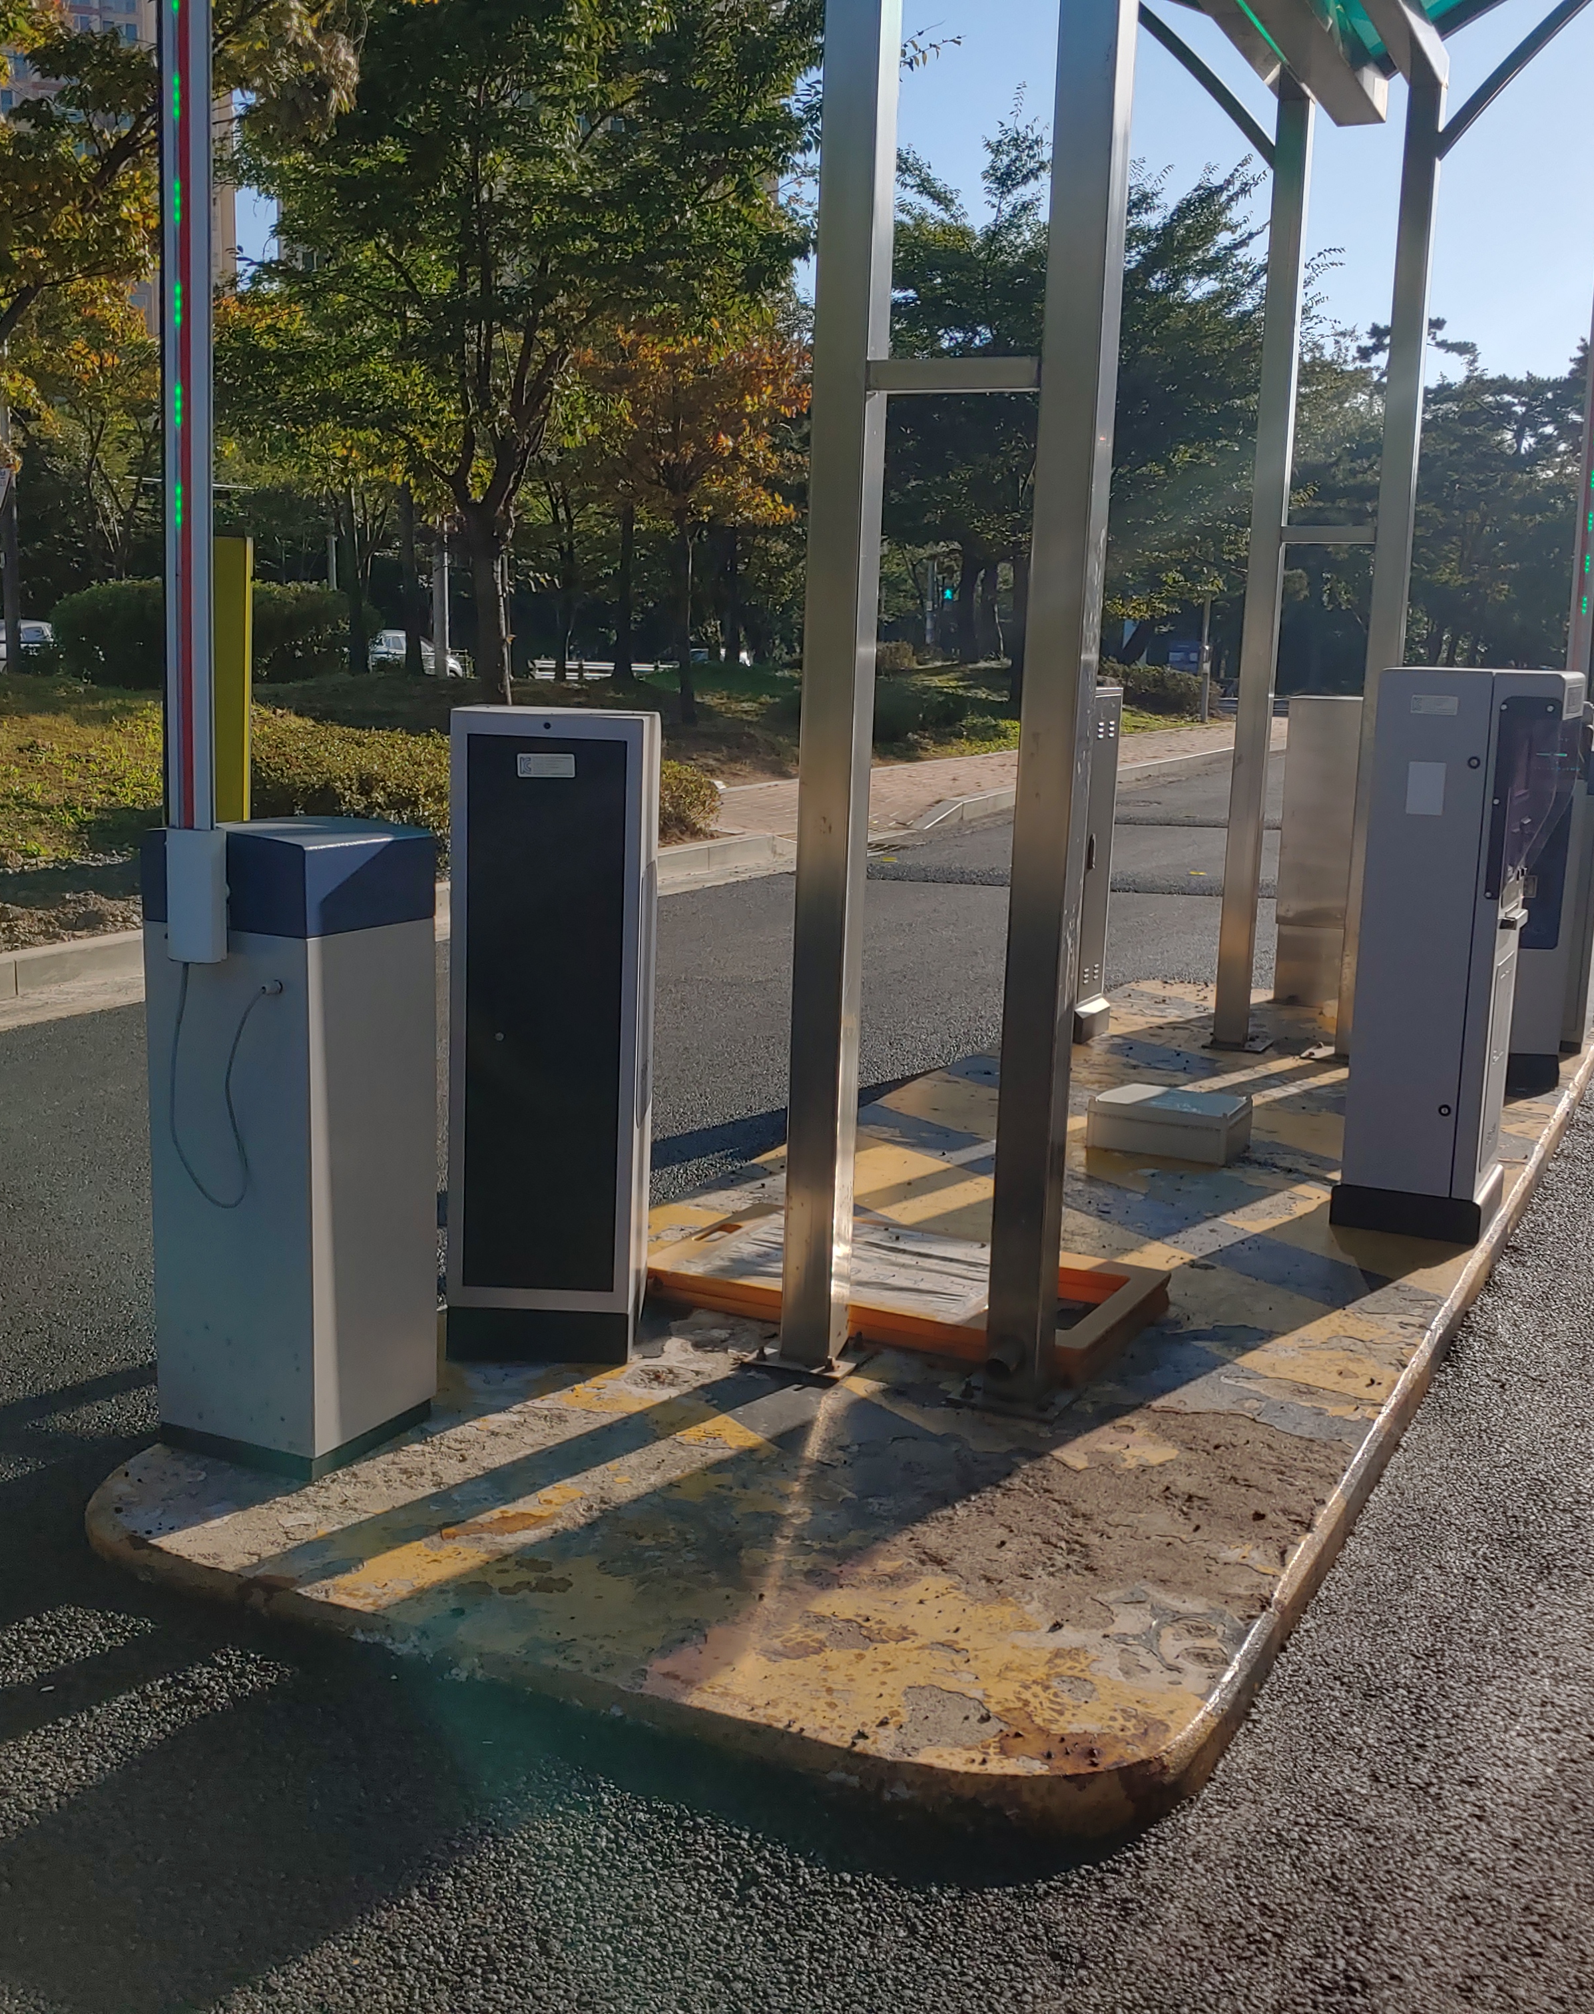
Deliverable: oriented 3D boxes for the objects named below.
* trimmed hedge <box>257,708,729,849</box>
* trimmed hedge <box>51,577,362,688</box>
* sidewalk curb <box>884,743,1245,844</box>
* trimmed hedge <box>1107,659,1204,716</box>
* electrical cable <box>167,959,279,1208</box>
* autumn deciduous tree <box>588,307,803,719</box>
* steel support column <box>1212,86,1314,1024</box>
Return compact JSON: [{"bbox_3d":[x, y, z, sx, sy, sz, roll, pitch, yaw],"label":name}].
[{"bbox_3d":[-2.067,-1.218,11.180,1.550,0.680,3.613,8,13,27],"label":"trimmed hedge"},{"bbox_3d":[-8.222,-5.214,27.000,4.100,1.450,1.600,1,10,-5],"label":"trimmed hedge"},{"bbox_3d":[2.858,-2.074,18.216,0.220,0.170,10.627,7,13,25],"label":"sidewalk curb"},{"bbox_3d":[4.557,-4.097,25.000,1.400,0.720,1.100,7,11,25],"label":"trimmed hedge"},{"bbox_3d":[-0.937,0.135,3.184,0.233,0.410,0.060,7,13,23],"label":"electrical cable"},{"bbox_3d":[-1.178,-5.581,22.000,2.500,4.500,2.500,2,10,-2],"label":"autumn deciduous tree"},{"bbox_3d":[1.686,-1.515,6.962,0.105,3.350,0.105,6,11,24],"label":"steel support column"}]

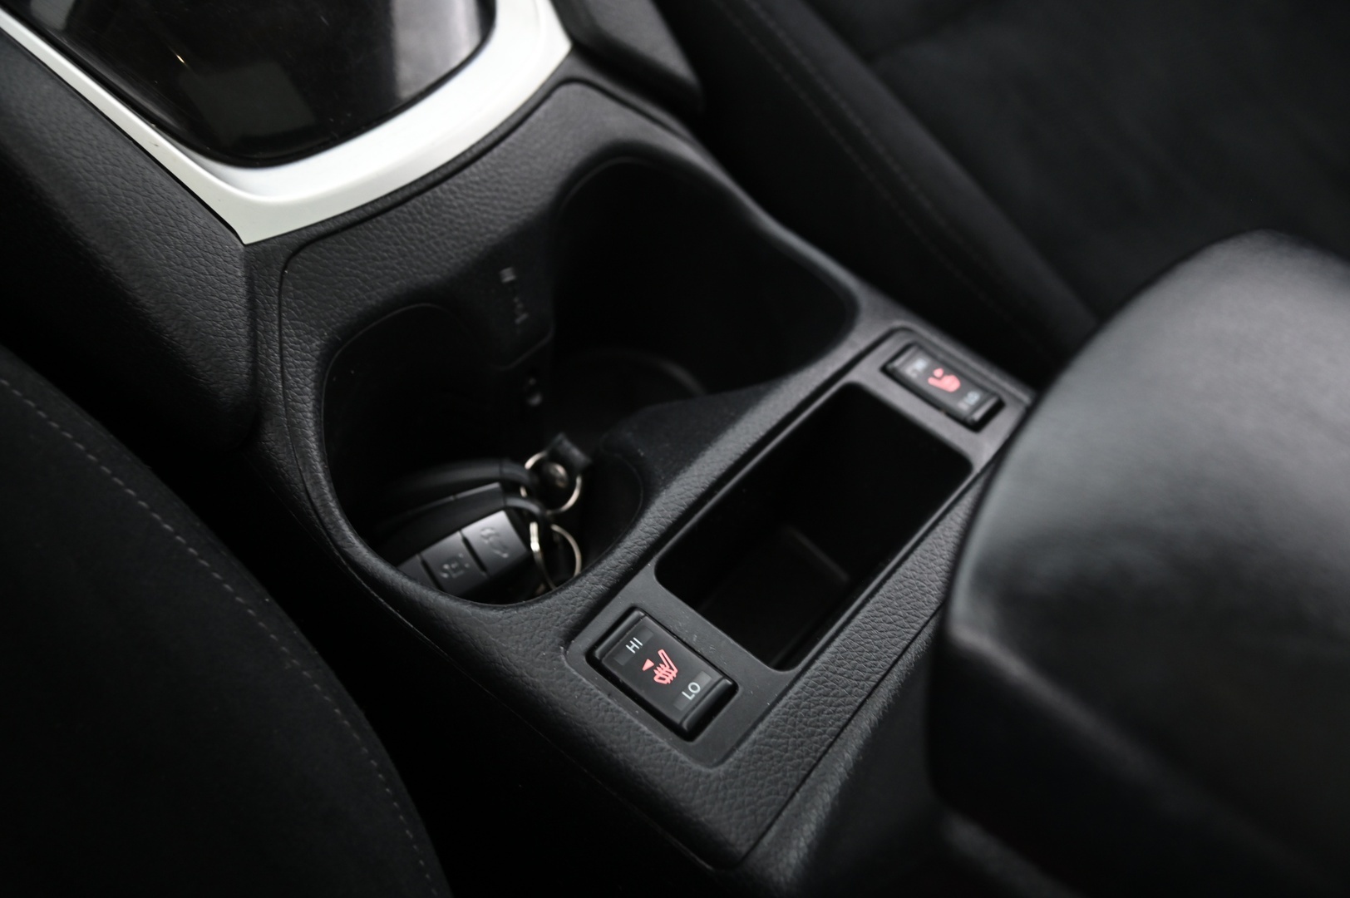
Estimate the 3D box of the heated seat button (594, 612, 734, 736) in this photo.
[{"bbox_3d":[-0.004,0.062,0.447,0.036,0.009,0.021,35,50,17],"label":"heated seat button"}]

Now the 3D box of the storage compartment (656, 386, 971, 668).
[{"bbox_3d":[0.039,0.038,0.514,0.050,0.056,0.110,35,50,17],"label":"storage compartment"}]

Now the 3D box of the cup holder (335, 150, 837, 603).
[{"bbox_3d":[-0.035,-0.004,0.545,0.106,0.074,0.198,35,50,17],"label":"cup holder"}]

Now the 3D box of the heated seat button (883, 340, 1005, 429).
[{"bbox_3d":[0.088,-0.020,0.543,0.036,0.009,0.021,35,50,17],"label":"heated seat button"}]

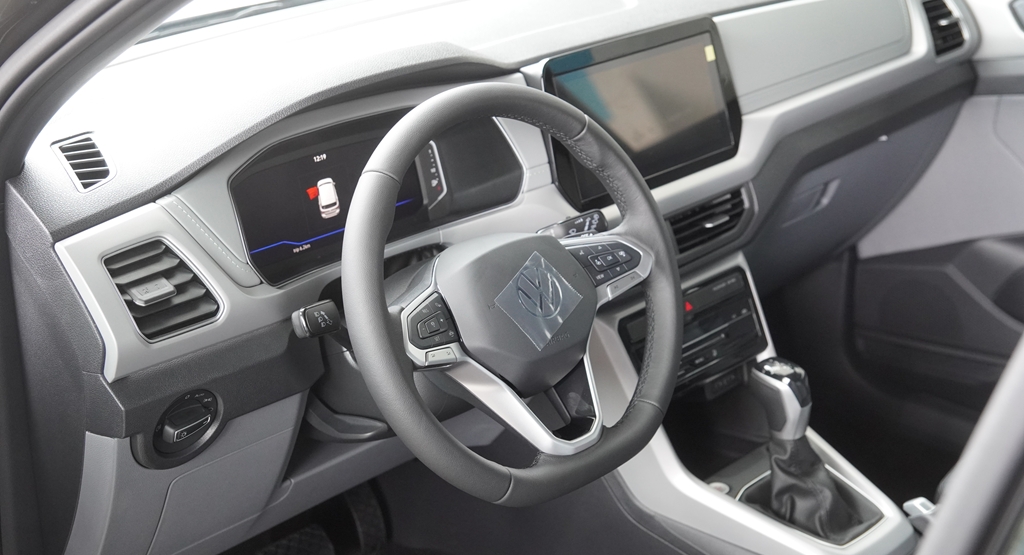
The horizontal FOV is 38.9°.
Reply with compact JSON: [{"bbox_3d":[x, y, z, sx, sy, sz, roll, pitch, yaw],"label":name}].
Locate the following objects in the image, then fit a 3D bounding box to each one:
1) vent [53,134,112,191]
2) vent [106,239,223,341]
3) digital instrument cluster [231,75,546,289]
[{"bbox_3d":[-0.344,-0.092,1.168,0.040,0.020,0.100,-7,33,-25],"label":"vent"},{"bbox_3d":[-0.287,0.007,1.174,0.095,0.082,0.035,-22,9,-41],"label":"vent"},{"bbox_3d":[-0.122,-0.095,1.352,0.355,0.140,0.050,-22,13,-41],"label":"digital instrument cluster"}]

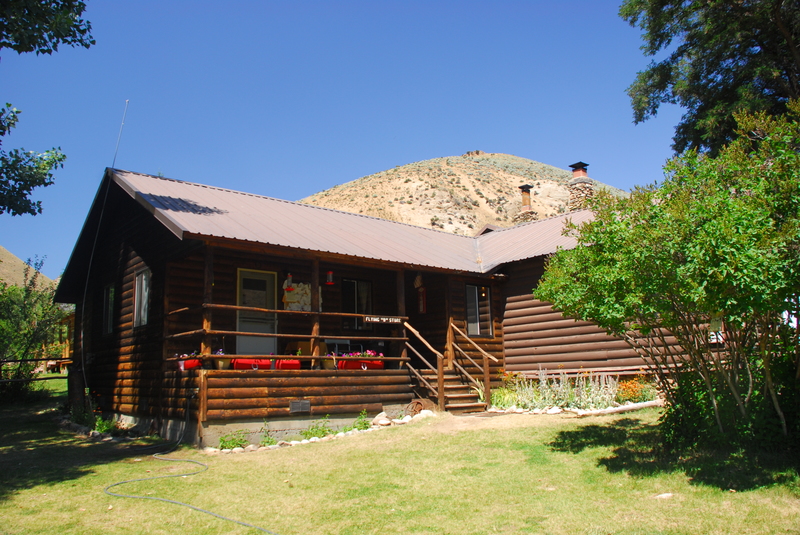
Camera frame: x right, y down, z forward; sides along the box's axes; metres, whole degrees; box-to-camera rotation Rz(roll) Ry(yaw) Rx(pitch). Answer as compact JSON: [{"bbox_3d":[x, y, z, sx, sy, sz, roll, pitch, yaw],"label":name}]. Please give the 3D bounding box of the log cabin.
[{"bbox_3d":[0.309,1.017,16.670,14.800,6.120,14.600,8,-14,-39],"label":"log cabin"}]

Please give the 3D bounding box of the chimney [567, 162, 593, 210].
[{"bbox_3d":[5.787,-2.532,19.445,0.580,1.600,0.580,8,-14,-39],"label":"chimney"}]

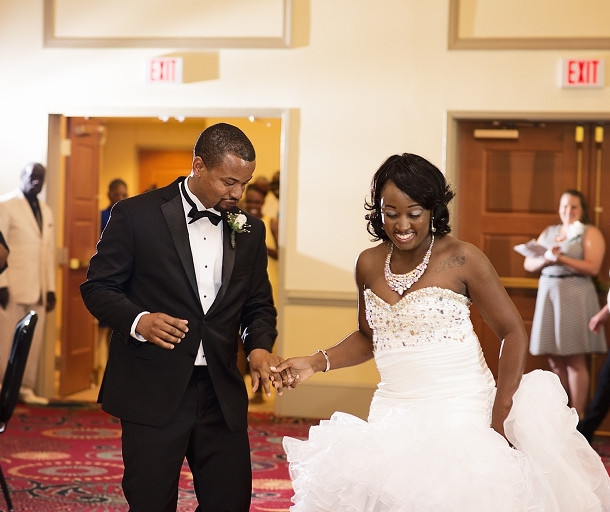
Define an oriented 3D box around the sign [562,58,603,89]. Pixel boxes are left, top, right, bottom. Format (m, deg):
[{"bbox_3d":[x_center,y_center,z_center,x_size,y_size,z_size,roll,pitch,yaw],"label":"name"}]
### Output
[{"bbox_3d":[1.873,-1.228,12.215,0.295,0.200,0.060,2,2,18],"label":"sign"}]

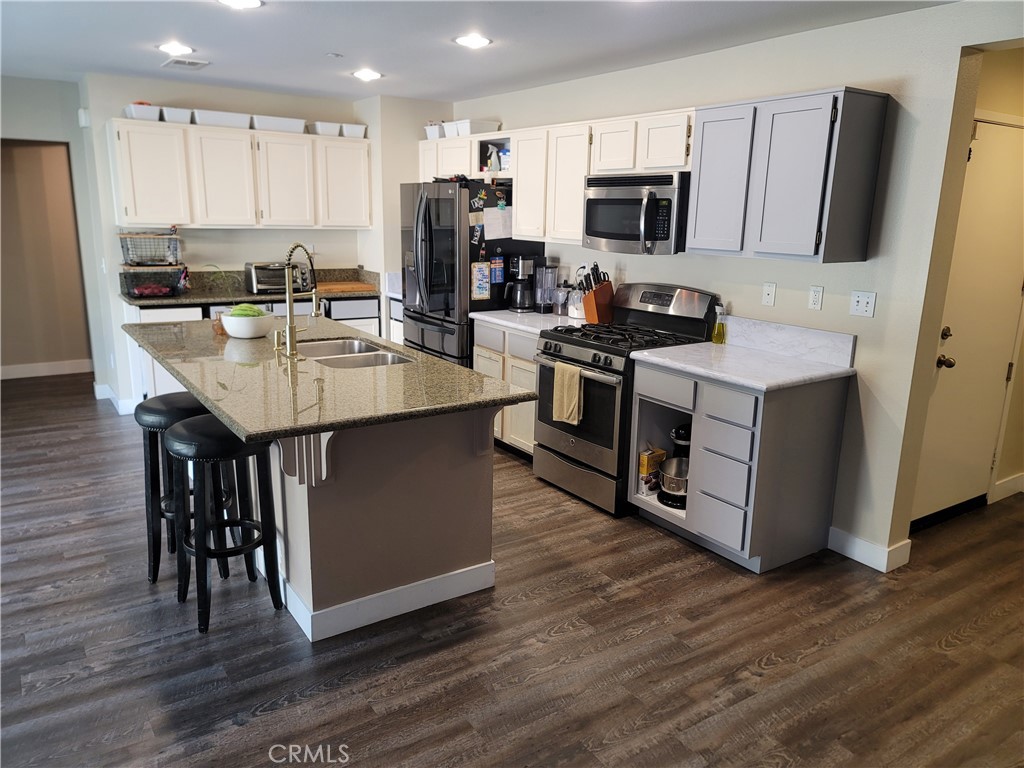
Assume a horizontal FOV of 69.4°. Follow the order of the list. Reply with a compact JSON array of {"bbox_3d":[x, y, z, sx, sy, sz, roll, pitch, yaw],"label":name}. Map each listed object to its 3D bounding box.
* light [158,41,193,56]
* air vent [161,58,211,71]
[{"bbox_3d":[-1.922,-1.914,4.246,0.200,0.030,0.200,-7,16,-34],"label":"light"},{"bbox_3d":[-2.108,-2.059,4.788,0.220,0.015,0.340,-7,16,-34],"label":"air vent"}]

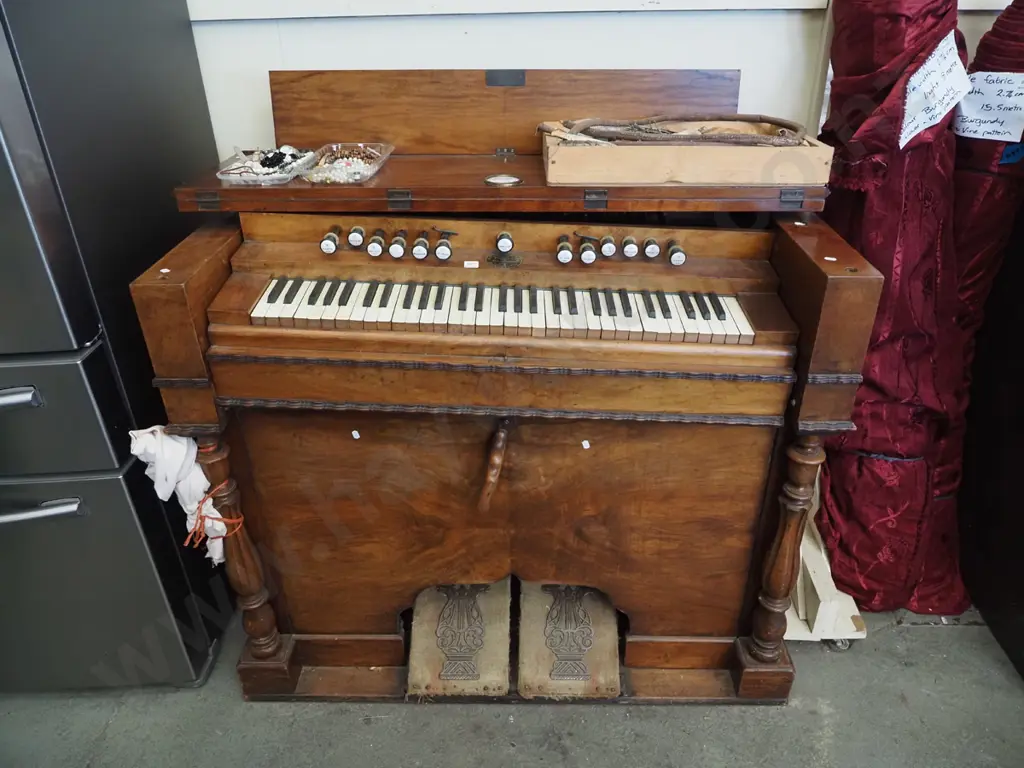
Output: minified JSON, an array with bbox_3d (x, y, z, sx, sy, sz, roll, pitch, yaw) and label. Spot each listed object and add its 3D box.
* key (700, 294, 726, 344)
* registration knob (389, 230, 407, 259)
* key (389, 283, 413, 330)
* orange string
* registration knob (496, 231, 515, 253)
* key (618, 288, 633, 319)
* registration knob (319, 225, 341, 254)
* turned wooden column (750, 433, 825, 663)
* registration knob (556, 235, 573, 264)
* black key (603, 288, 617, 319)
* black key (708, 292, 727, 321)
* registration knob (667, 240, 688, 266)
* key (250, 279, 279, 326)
[{"bbox_3d":[0.352,-0.117,1.258,0.023,0.020,0.132,2,37,-1],"label":"key"},{"bbox_3d":[-0.196,-0.250,1.247,0.029,0.029,0.072,2,37,-1],"label":"registration knob"},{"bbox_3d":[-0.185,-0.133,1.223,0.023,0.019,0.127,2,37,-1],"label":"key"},{"bbox_3d":[-0.564,0.240,1.334,0.120,0.145,0.080,0,29,2],"label":"orange string"},{"bbox_3d":[-0.012,-0.262,1.310,0.031,0.031,0.035,2,36,-1],"label":"registration knob"},{"bbox_3d":[0.201,-0.147,1.261,0.011,0.012,0.088,2,37,-1],"label":"key"},{"bbox_3d":[-0.325,-0.264,1.289,0.031,0.031,0.074,2,36,-1],"label":"registration knob"},{"bbox_3d":[0.526,0.314,1.363,0.068,0.568,0.068,0,29,2],"label":"turned wooden column"},{"bbox_3d":[0.096,-0.248,1.294,0.031,0.031,0.074,2,36,-1],"label":"registration knob"},{"bbox_3d":[0.176,-0.148,1.260,0.011,0.012,0.088,2,37,-1],"label":"black key"},{"bbox_3d":[0.366,-0.140,1.260,0.012,0.011,0.088,2,36,-1],"label":"black key"},{"bbox_3d":[0.303,-0.247,1.319,0.030,0.030,0.066,2,37,-1],"label":"registration knob"},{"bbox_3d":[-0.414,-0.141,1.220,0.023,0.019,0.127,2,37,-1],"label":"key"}]

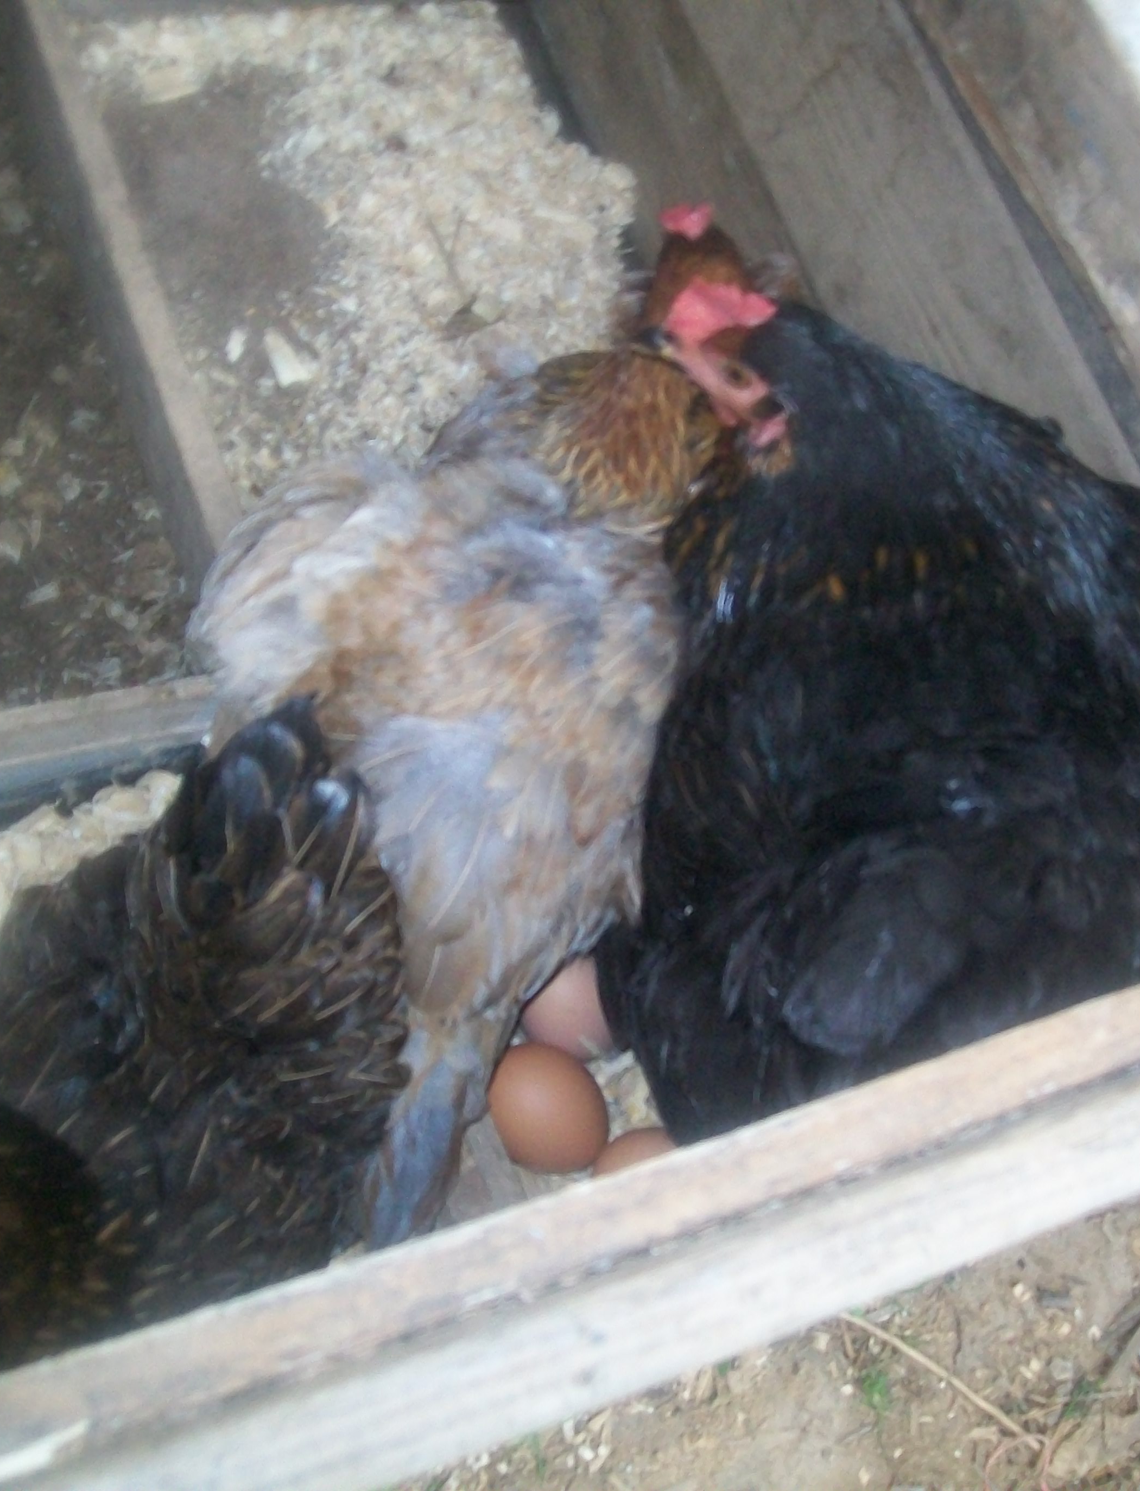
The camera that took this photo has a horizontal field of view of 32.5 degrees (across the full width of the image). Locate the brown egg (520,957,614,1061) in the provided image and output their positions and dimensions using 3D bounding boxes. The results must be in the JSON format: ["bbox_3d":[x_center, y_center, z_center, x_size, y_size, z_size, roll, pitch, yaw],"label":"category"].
[{"bbox_3d":[0.004,0.105,0.799,0.046,0.046,0.056,5,65,-11],"label":"brown egg"}]

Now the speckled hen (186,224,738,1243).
[{"bbox_3d":[-0.034,-0.001,0.709,0.189,0.278,0.331,10,64,-9],"label":"speckled hen"}]

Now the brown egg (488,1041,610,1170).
[{"bbox_3d":[-0.008,0.145,0.778,0.046,0.046,0.056,-14,70,-19],"label":"brown egg"}]

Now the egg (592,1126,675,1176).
[{"bbox_3d":[0.032,0.175,0.774,0.046,0.046,0.056,23,63,-2],"label":"egg"}]

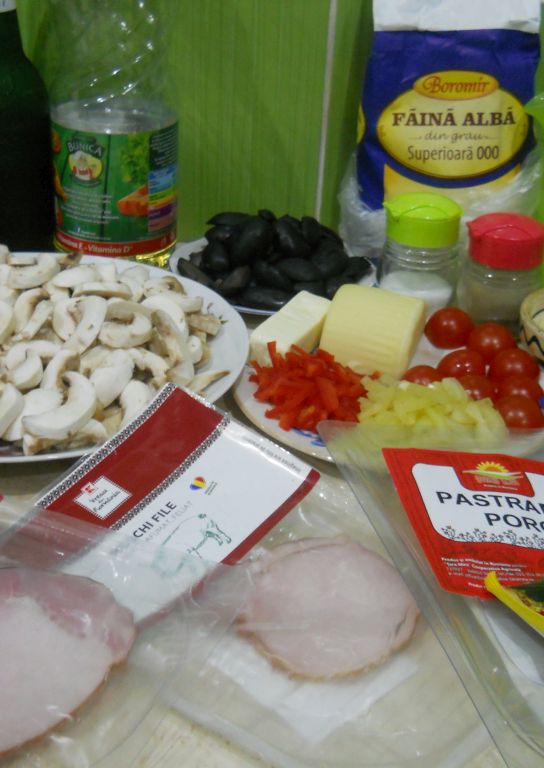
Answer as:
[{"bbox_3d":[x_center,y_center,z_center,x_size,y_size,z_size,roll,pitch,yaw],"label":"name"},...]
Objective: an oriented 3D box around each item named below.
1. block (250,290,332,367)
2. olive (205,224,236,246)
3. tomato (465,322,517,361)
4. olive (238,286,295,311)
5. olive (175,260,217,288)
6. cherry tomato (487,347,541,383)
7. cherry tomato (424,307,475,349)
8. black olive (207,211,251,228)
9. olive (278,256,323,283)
[{"bbox_3d":[0.013,-0.029,0.616,0.026,0.018,0.072,16,31,21],"label":"block"},{"bbox_3d":[-0.032,-0.091,0.672,0.025,0.016,0.017,4,30,2],"label":"olive"},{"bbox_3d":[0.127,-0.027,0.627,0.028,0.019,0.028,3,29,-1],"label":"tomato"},{"bbox_3d":[-0.005,-0.052,0.665,0.033,0.015,0.015,7,29,6],"label":"olive"},{"bbox_3d":[-0.048,-0.070,0.693,0.015,0.015,0.034,-20,37,-36],"label":"olive"},{"bbox_3d":[0.125,-0.007,0.562,0.027,0.024,0.025,-1,30,-8],"label":"cherry tomato"},{"bbox_3d":[0.098,-0.031,0.602,0.028,0.024,0.025,-1,30,-8],"label":"cherry tomato"},{"bbox_3d":[-0.026,-0.101,0.675,0.029,0.016,0.017,-7,31,-12],"label":"black olive"},{"bbox_3d":[0.017,-0.071,0.678,0.030,0.018,0.019,10,30,12],"label":"olive"}]

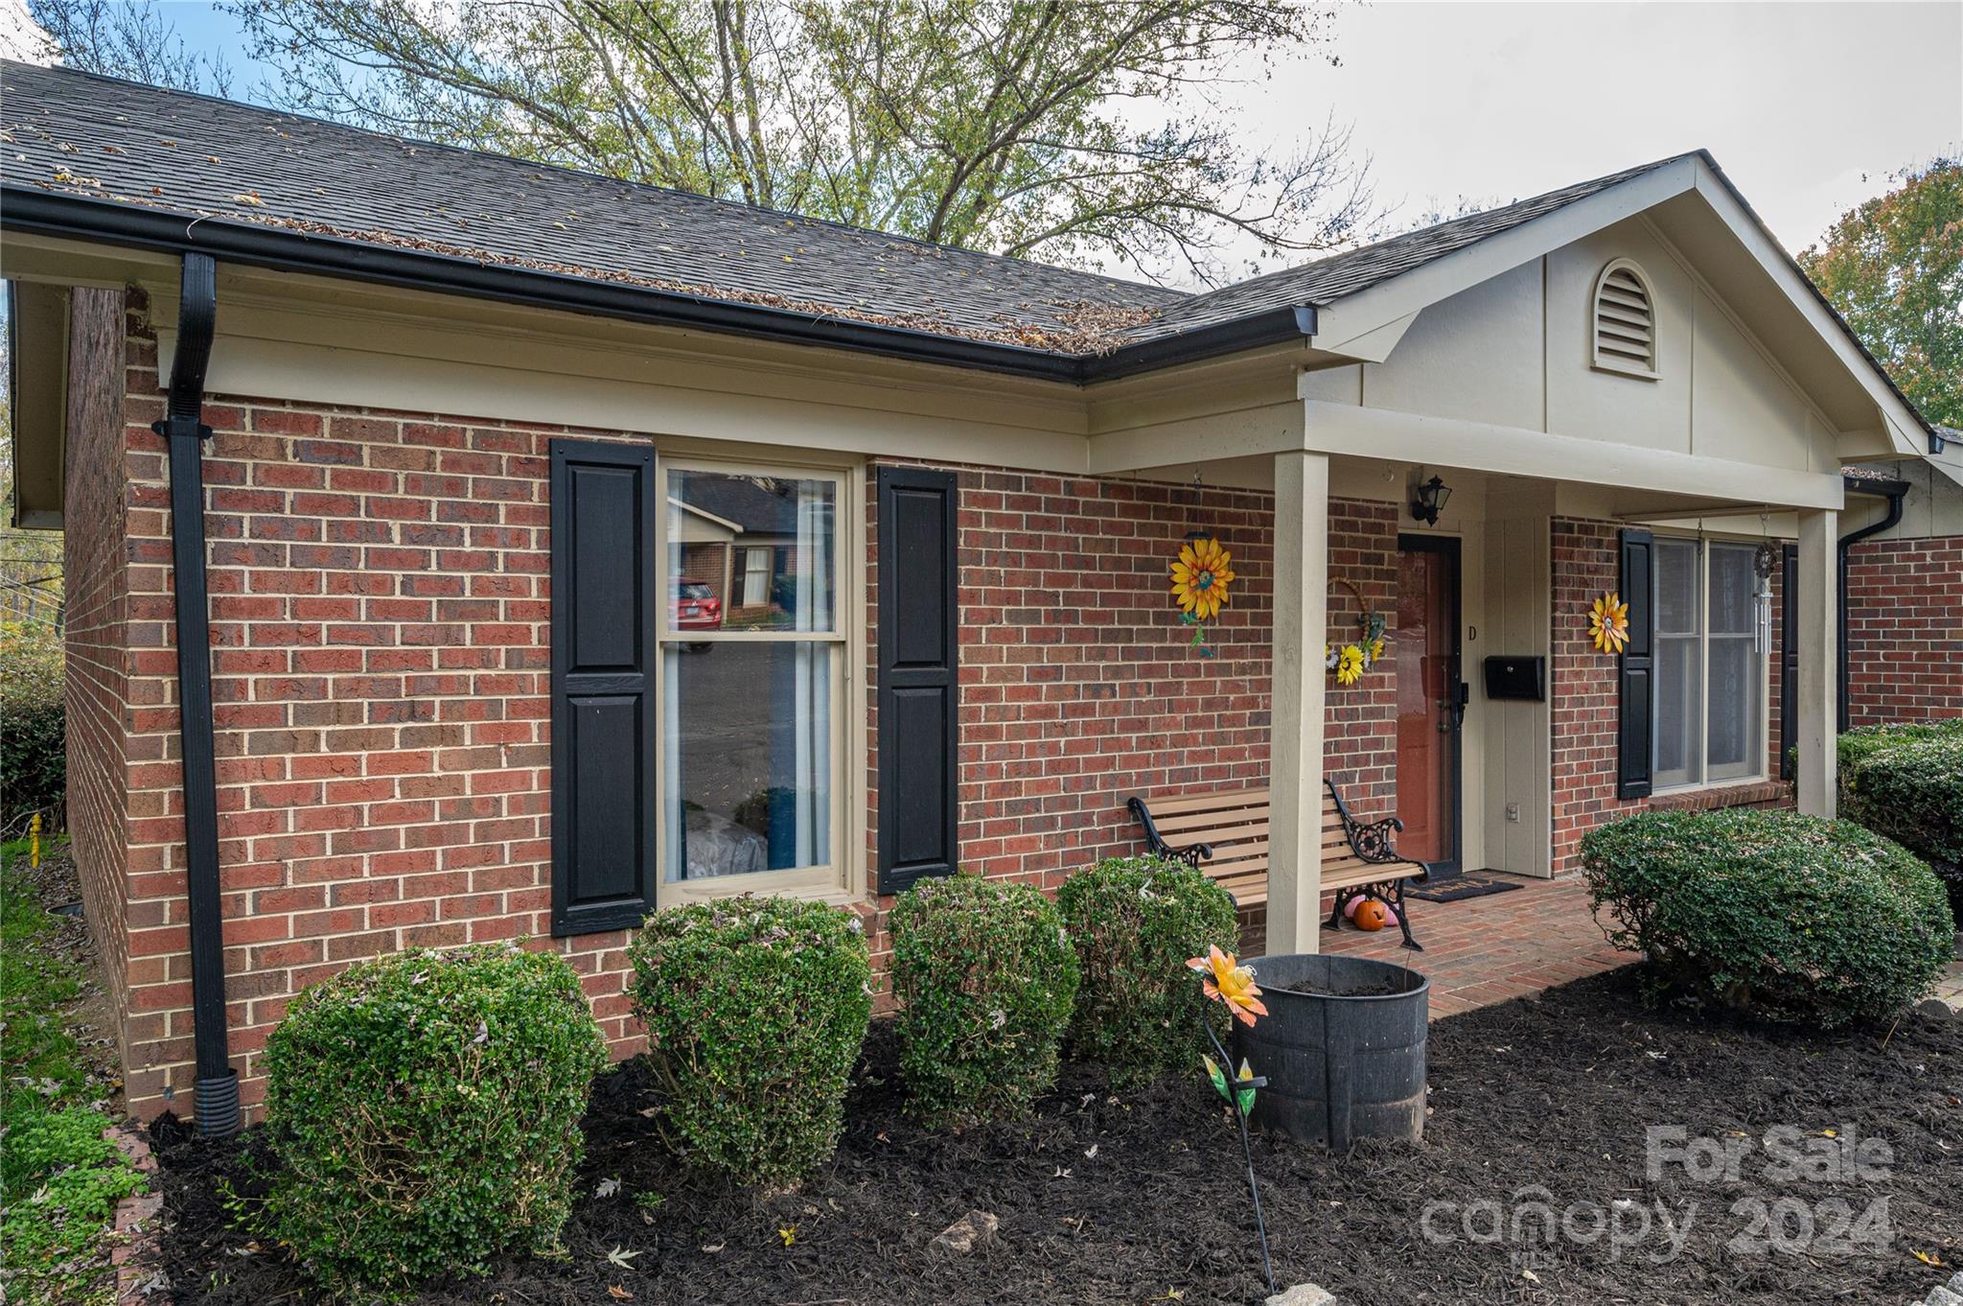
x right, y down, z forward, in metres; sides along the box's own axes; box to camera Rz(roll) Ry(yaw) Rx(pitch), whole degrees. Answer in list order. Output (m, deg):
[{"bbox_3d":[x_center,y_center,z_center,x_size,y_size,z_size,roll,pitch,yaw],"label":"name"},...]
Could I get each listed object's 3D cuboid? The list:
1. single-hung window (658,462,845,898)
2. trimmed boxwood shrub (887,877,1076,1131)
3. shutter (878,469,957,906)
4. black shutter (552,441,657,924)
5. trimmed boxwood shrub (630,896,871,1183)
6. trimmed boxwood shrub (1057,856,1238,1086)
[{"bbox_3d":[-0.839,0.105,4.728,0.800,1.650,0.100,0,1,-34],"label":"single-hung window"},{"bbox_3d":[0.007,1.079,3.945,0.550,0.701,0.539,0,1,0],"label":"trimmed boxwood shrub"},{"bbox_3d":[-0.251,0.111,5.023,0.370,1.690,0.040,0,1,-34],"label":"shutter"},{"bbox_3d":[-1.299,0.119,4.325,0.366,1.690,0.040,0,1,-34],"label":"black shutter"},{"bbox_3d":[-0.647,1.081,3.525,0.632,0.705,0.619,0,1,0],"label":"trimmed boxwood shrub"},{"bbox_3d":[0.569,1.078,4.318,0.570,0.696,0.558,0,1,0],"label":"trimmed boxwood shrub"}]

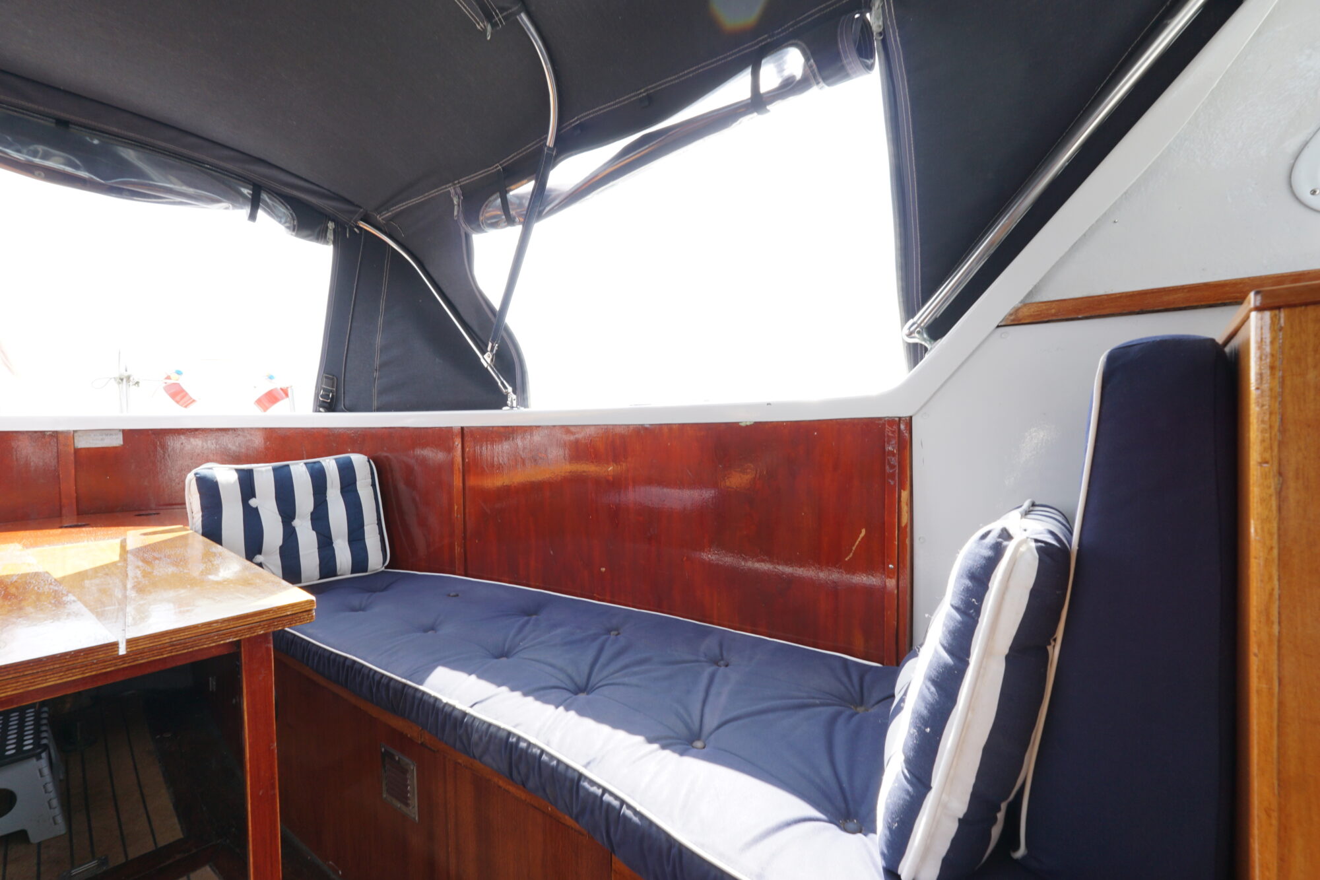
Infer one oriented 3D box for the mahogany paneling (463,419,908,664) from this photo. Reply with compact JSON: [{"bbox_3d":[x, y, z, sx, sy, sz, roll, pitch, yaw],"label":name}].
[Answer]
[{"bbox_3d":[-0.069,0.213,1.467,1.362,0.515,0.050,0,0,32],"label":"mahogany paneling"}]

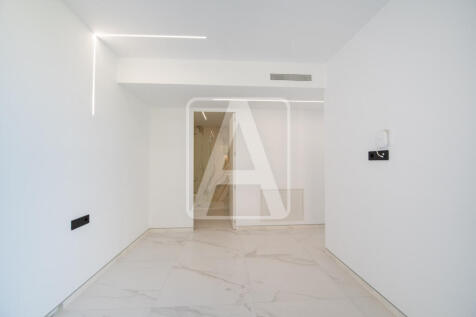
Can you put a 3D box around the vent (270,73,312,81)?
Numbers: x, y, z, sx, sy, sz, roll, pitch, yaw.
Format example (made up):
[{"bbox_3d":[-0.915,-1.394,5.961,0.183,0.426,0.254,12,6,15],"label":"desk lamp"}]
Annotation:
[{"bbox_3d":[0.719,-1.081,2.654,0.570,0.086,0.030,0,-1,-4],"label":"vent"}]

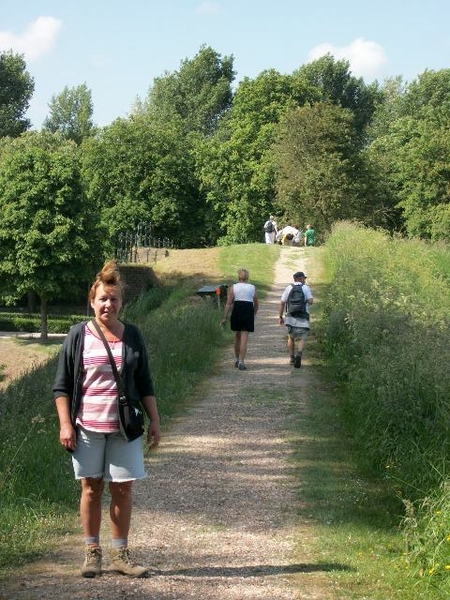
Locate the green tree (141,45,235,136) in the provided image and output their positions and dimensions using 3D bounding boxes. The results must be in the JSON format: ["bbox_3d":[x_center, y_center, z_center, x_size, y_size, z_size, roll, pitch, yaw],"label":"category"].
[{"bbox_3d":[-2.800,-9.900,125.000,8.000,18.500,7.800,0,1,0],"label":"green tree"}]

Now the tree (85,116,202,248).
[{"bbox_3d":[-4.700,-5.600,95.000,7.200,10.000,7.000,0,1,0],"label":"tree"}]

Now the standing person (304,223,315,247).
[{"bbox_3d":[3.700,-2.440,73.000,0.520,1.700,0.360,0,1,-10],"label":"standing person"}]

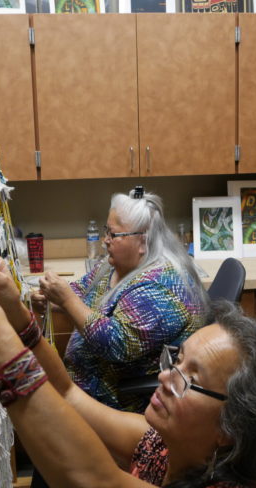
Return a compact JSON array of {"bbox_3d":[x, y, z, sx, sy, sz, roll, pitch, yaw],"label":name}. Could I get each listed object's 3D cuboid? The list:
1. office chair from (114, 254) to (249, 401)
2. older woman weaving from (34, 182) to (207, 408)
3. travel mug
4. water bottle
[{"bbox_3d":[0.118,0.574,1.750,0.610,1.043,0.600,-3,8,-11],"label":"office chair"},{"bbox_3d":[-0.039,0.464,1.710,0.690,1.280,0.540,-4,8,-13],"label":"older woman weaving"},{"bbox_3d":[-0.427,0.039,2.442,0.085,0.179,0.085,-2,8,-5],"label":"travel mug"},{"bbox_3d":[-0.172,-0.008,2.639,0.064,0.205,0.064,-2,8,-5],"label":"water bottle"}]

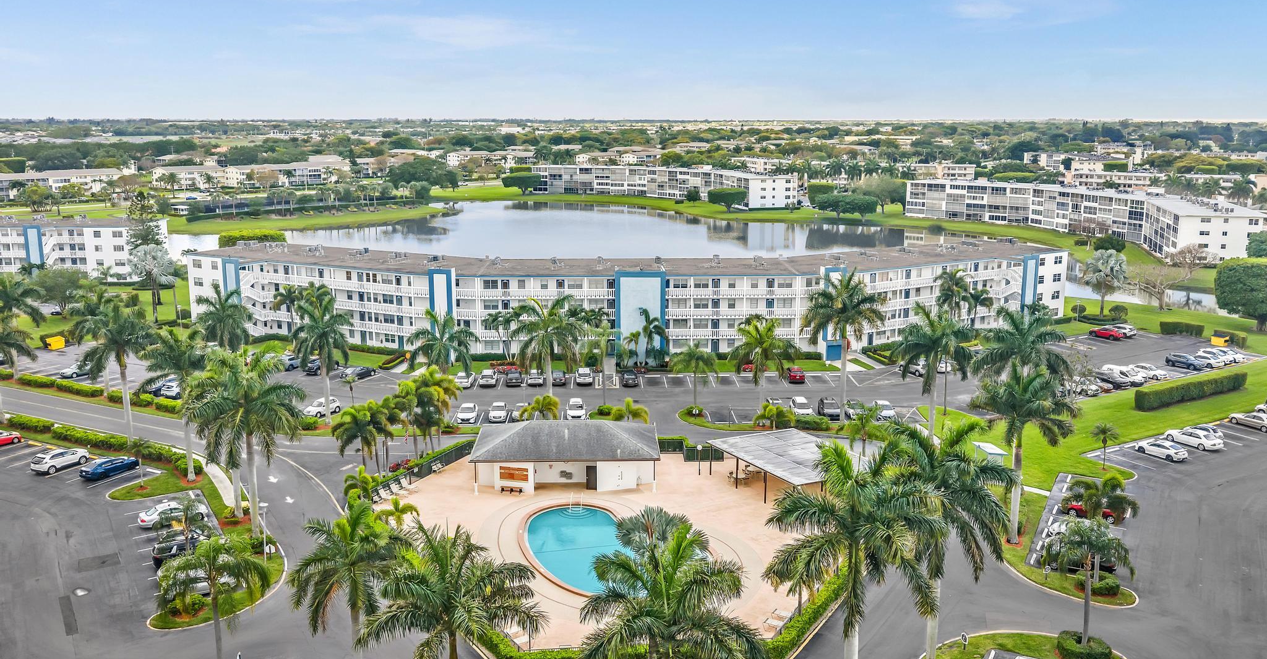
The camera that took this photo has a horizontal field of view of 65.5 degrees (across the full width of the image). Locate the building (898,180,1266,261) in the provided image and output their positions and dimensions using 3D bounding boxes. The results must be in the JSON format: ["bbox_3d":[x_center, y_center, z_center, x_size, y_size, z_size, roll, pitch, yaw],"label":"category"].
[{"bbox_3d":[119.500,-31.520,267.312,40.000,10.900,132.000,-3,12,-12],"label":"building"}]

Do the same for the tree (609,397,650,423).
[{"bbox_3d":[-0.344,9.020,94.467,3.800,5.300,3.700,0,12,0],"label":"tree"}]

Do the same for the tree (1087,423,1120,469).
[{"bbox_3d":[41.741,10.466,87.477,2.900,4.250,2.900,6,13,26],"label":"tree"}]

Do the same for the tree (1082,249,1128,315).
[{"bbox_3d":[74.105,-7.022,155.305,7.000,10.500,7.000,6,13,25],"label":"tree"}]

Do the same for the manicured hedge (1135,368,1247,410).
[{"bbox_3d":[61.895,6.655,109.947,18.200,2.050,1.750,-6,14,-27],"label":"manicured hedge"}]

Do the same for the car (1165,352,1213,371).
[{"bbox_3d":[70.991,4.108,126.728,1.840,1.650,4.500,-9,15,-37],"label":"car"}]

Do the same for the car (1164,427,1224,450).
[{"bbox_3d":[53.723,10.416,94.517,1.830,1.480,4.850,-7,14,-31],"label":"car"}]

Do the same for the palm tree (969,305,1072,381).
[{"bbox_3d":[30.745,6.096,78.626,8.050,16.270,8.050,0,12,0],"label":"palm tree"}]

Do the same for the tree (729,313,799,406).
[{"bbox_3d":[13.361,4.345,101.137,7.300,11.700,7.300,0,12,0],"label":"tree"}]

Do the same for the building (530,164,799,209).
[{"bbox_3d":[11.144,-56.881,383.920,125.000,11.000,35.000,12,17,43],"label":"building"}]

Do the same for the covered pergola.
[{"bbox_3d":[13.601,11.880,83.333,9.140,2.950,12.130,-7,14,-28],"label":"covered pergola"}]

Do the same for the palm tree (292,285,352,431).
[{"bbox_3d":[-31.079,2.620,99.044,6.020,14.380,6.020,0,12,0],"label":"palm tree"}]

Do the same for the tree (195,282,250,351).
[{"bbox_3d":[-43.837,1.979,106.052,6.300,14.100,6.300,0,12,0],"label":"tree"}]

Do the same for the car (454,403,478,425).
[{"bbox_3d":[-17.540,8.815,104.352,1.790,1.520,4.480,0,12,-2],"label":"car"}]

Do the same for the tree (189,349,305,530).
[{"bbox_3d":[-27.522,8.513,70.837,8.230,14.560,8.230,0,12,0],"label":"tree"}]

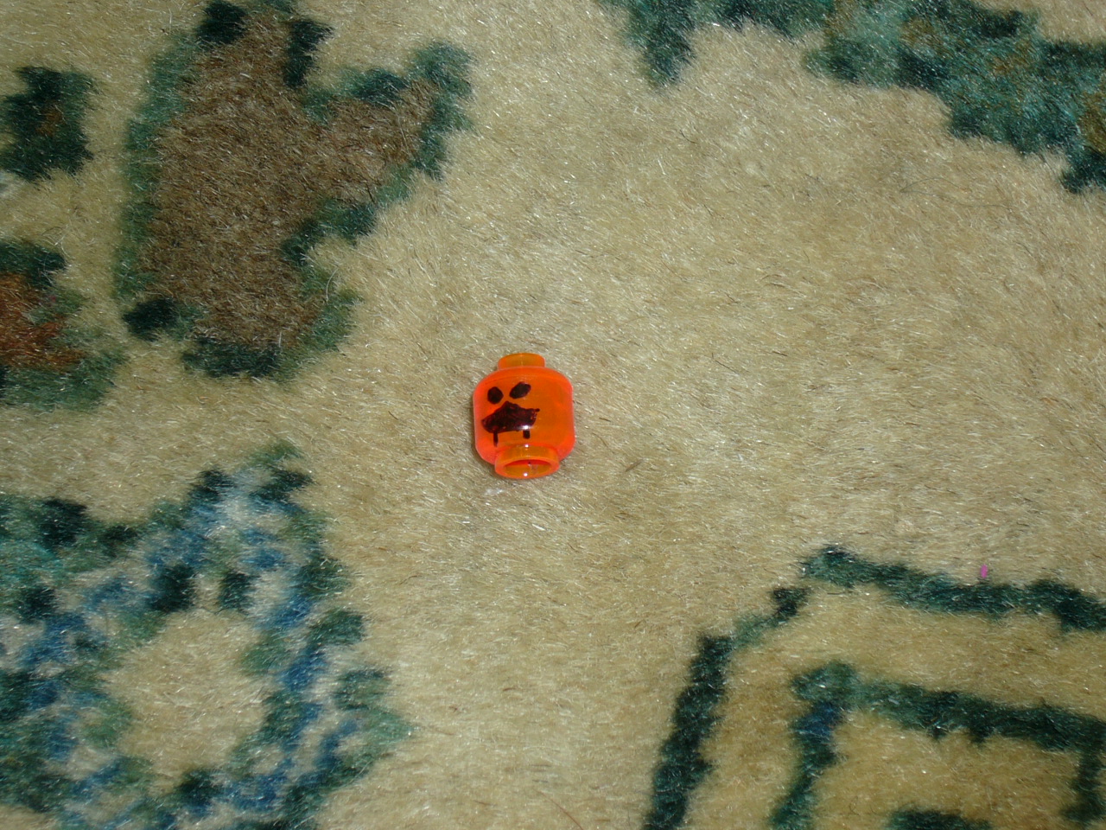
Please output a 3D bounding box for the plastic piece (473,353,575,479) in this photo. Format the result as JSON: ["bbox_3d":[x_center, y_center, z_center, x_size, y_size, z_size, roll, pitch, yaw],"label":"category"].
[{"bbox_3d":[-0.003,0.000,0.246,0.010,0.010,0.011,-10,68,17],"label":"plastic piece"}]

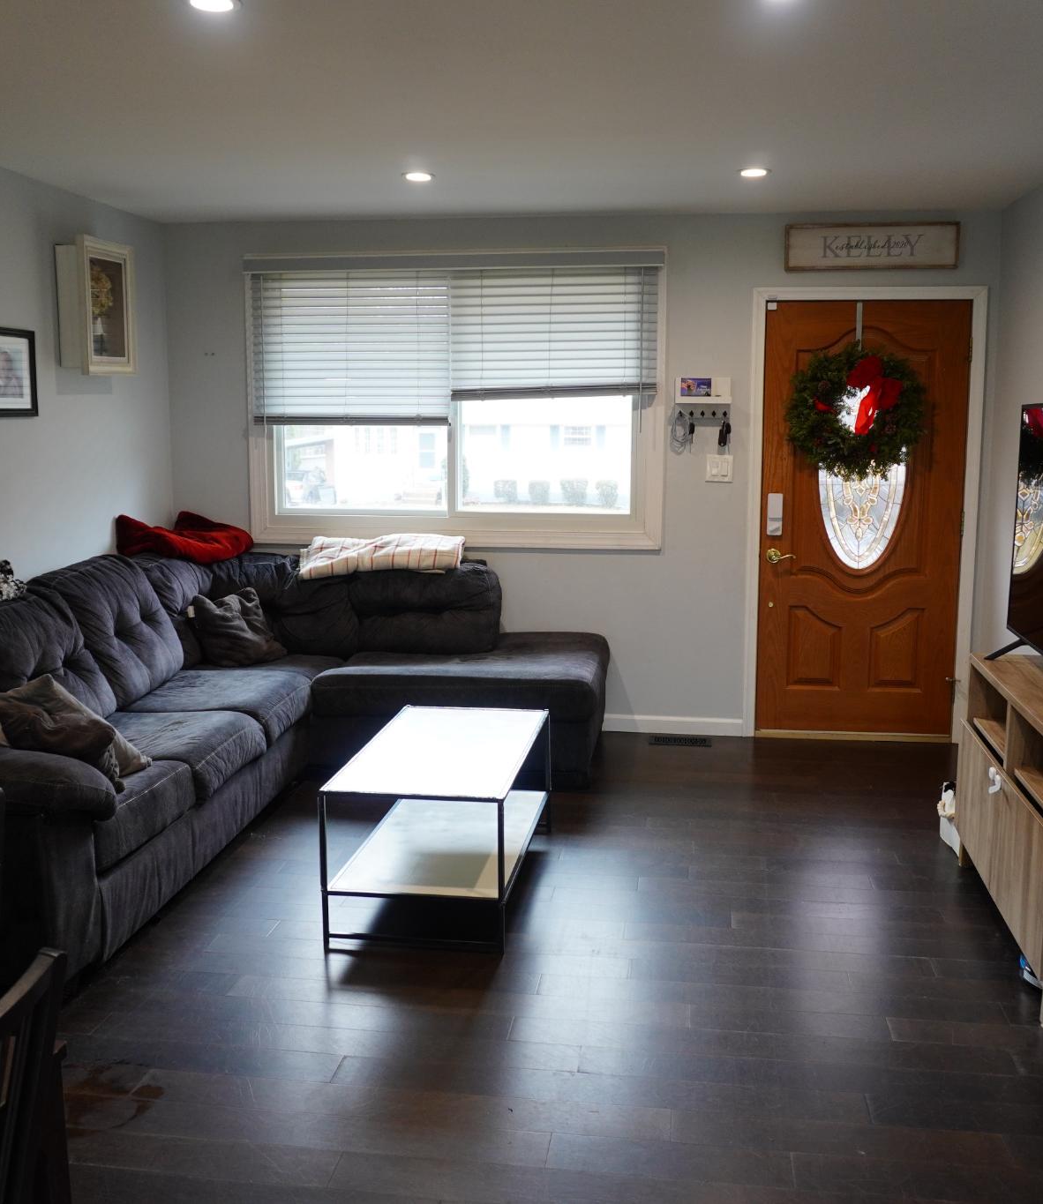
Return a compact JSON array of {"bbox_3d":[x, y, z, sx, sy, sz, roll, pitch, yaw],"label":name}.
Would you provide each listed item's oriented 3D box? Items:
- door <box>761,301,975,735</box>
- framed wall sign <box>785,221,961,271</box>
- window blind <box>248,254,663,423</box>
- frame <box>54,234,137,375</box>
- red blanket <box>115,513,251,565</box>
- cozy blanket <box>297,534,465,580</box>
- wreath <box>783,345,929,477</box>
[{"bbox_3d":[1.592,-0.373,5.658,0.913,2.029,0.050,1,9,8],"label":"door"},{"bbox_3d":[1.574,-1.599,5.410,0.762,0.210,0.030,2,9,9],"label":"framed wall sign"},{"bbox_3d":[-0.345,-1.248,5.757,2.023,0.800,0.080,1,9,8],"label":"window blind"},{"bbox_3d":[-1.826,-1.253,5.173,0.136,0.565,0.427,1,9,8],"label":"frame"},{"bbox_3d":[-1.578,-0.302,5.679,0.420,0.210,0.630,2,9,9],"label":"red blanket"},{"bbox_3d":[-0.654,-0.219,5.652,0.760,0.185,0.390,2,9,9],"label":"cozy blanket"},{"bbox_3d":[1.504,-0.868,5.463,0.597,0.597,0.150,2,9,9],"label":"wreath"}]

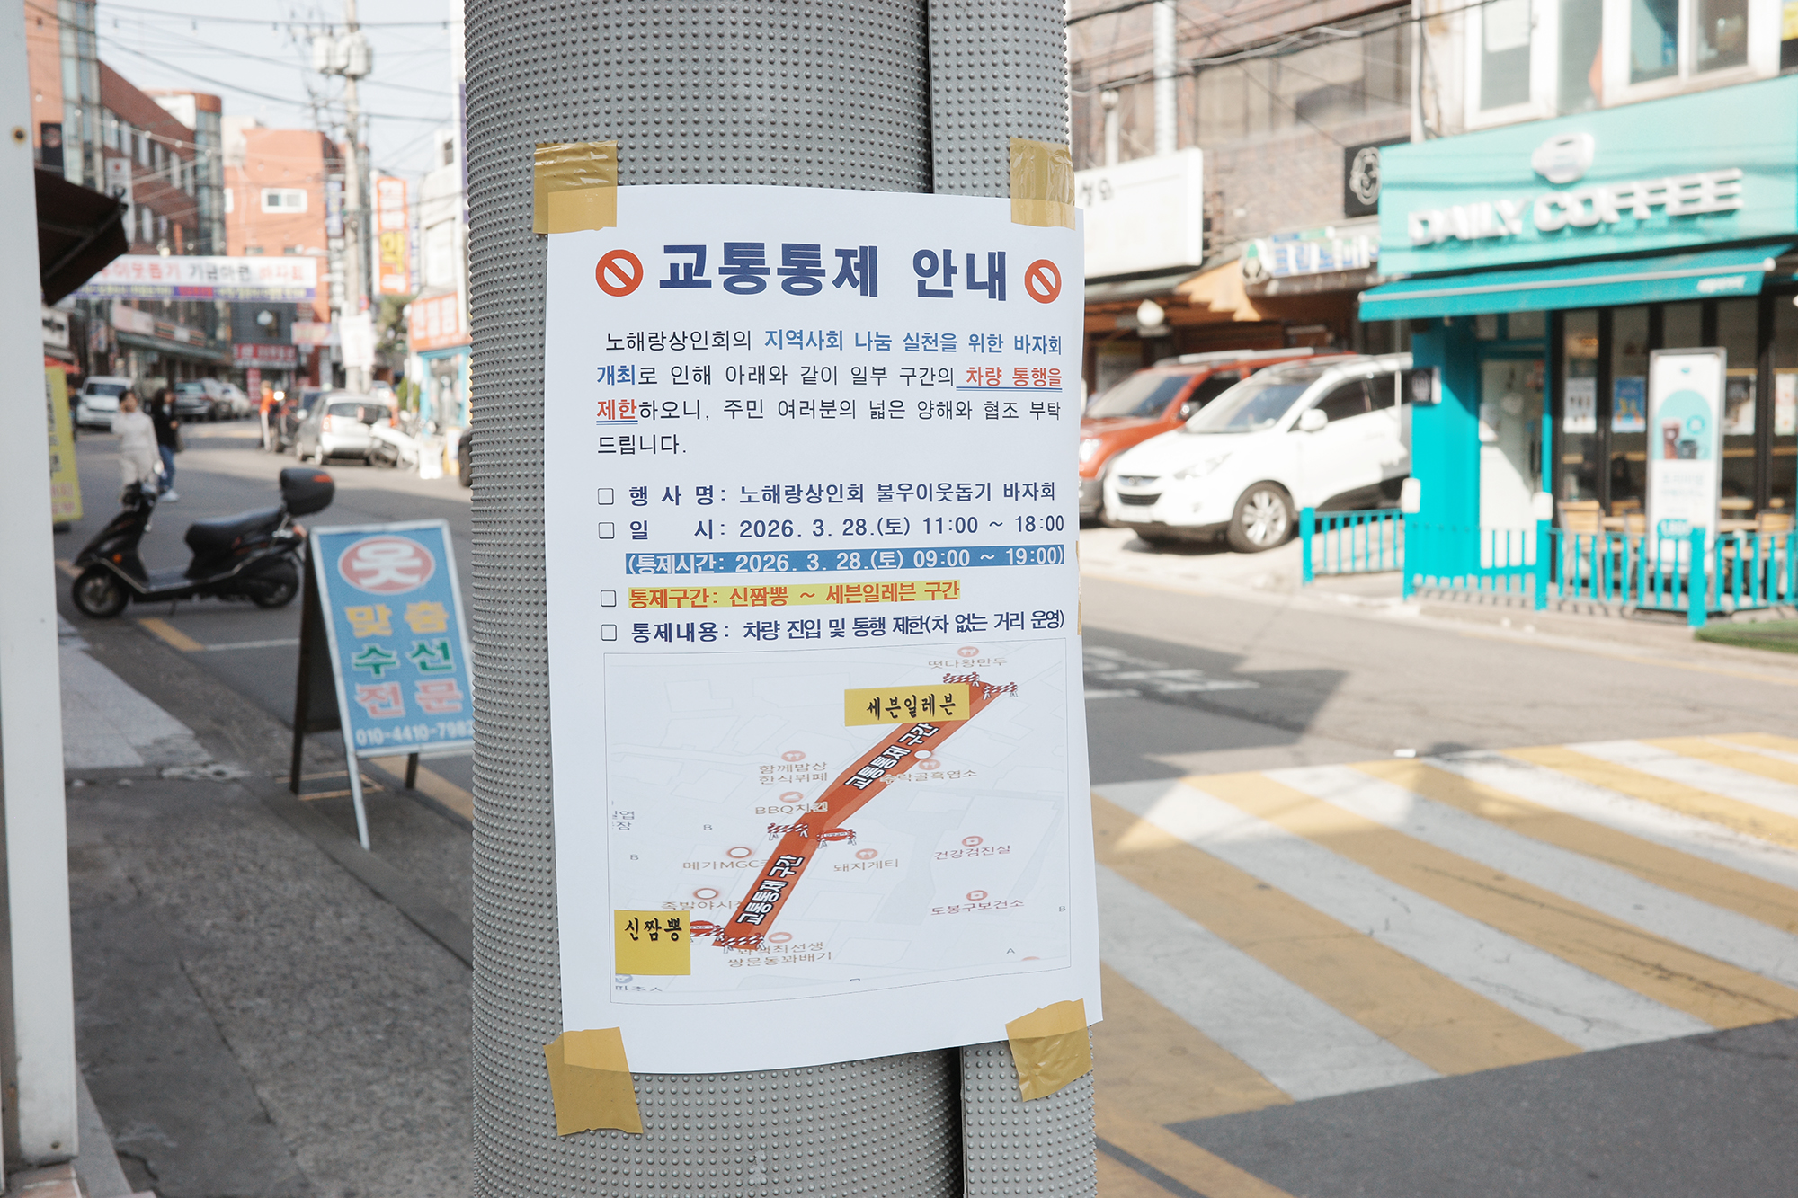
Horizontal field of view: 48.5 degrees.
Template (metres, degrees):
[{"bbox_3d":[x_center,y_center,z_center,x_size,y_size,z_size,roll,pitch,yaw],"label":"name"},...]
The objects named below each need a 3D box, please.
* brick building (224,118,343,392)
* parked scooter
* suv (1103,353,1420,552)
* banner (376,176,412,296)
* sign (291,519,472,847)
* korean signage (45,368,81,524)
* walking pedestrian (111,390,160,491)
[{"bbox_3d":[-34.300,-17.300,108.000,8.500,14.500,10.000,-2,5,-14],"label":"brick building"},{"bbox_3d":[-5.320,-0.463,15.300,1.870,1.150,0.700,-3,5,-22],"label":"parked scooter"},{"bbox_3d":[4.050,-1.470,19.950,4.410,1.680,1.840,-8,8,-29],"label":"suv"},{"bbox_3d":[-11.881,-8.546,47.000,0.850,2.800,0.250,-3,5,-30],"label":"banner"},{"bbox_3d":[-1.949,0.269,7.590,0.495,1.127,0.825,-7,11,-35],"label":"sign"},{"bbox_3d":[-9.109,-1.633,21.500,0.600,1.720,0.150,-2,5,-20],"label":"korean signage"},{"bbox_3d":[-10.261,-1.998,26.800,0.600,1.630,0.420,-1,5,-9],"label":"walking pedestrian"}]

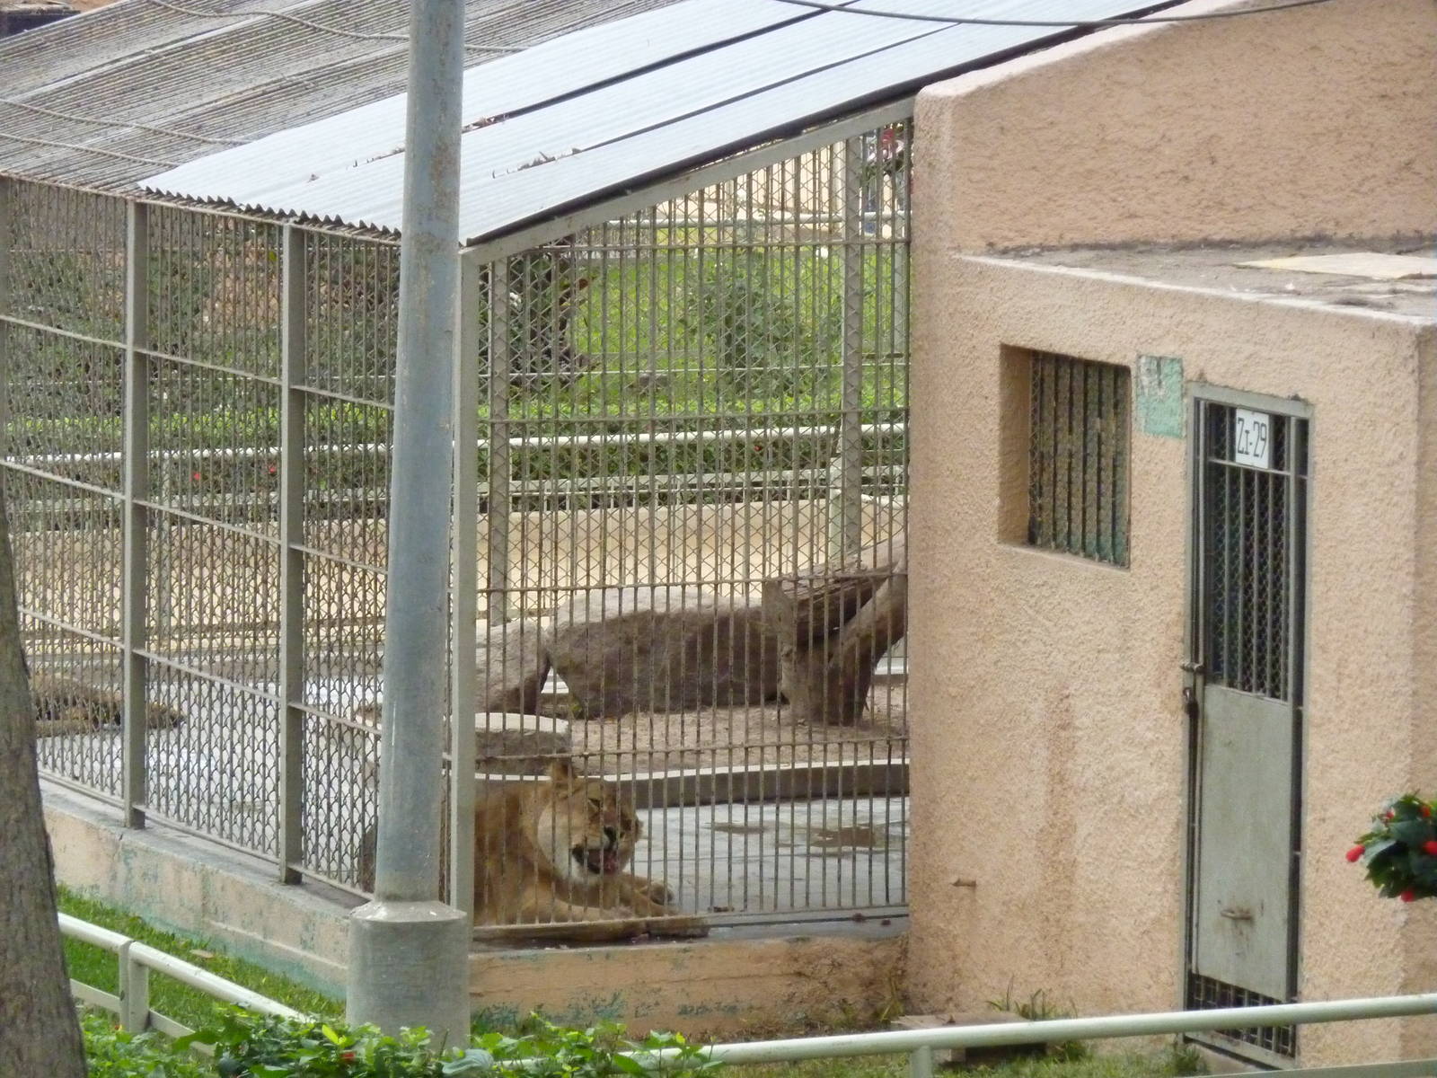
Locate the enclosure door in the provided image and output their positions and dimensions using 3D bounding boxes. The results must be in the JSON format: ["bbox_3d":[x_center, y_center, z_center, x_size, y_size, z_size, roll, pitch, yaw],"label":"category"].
[{"bbox_3d":[1.505,0.524,24.531,0.061,1.889,0.717,-2,7,-25],"label":"enclosure door"}]

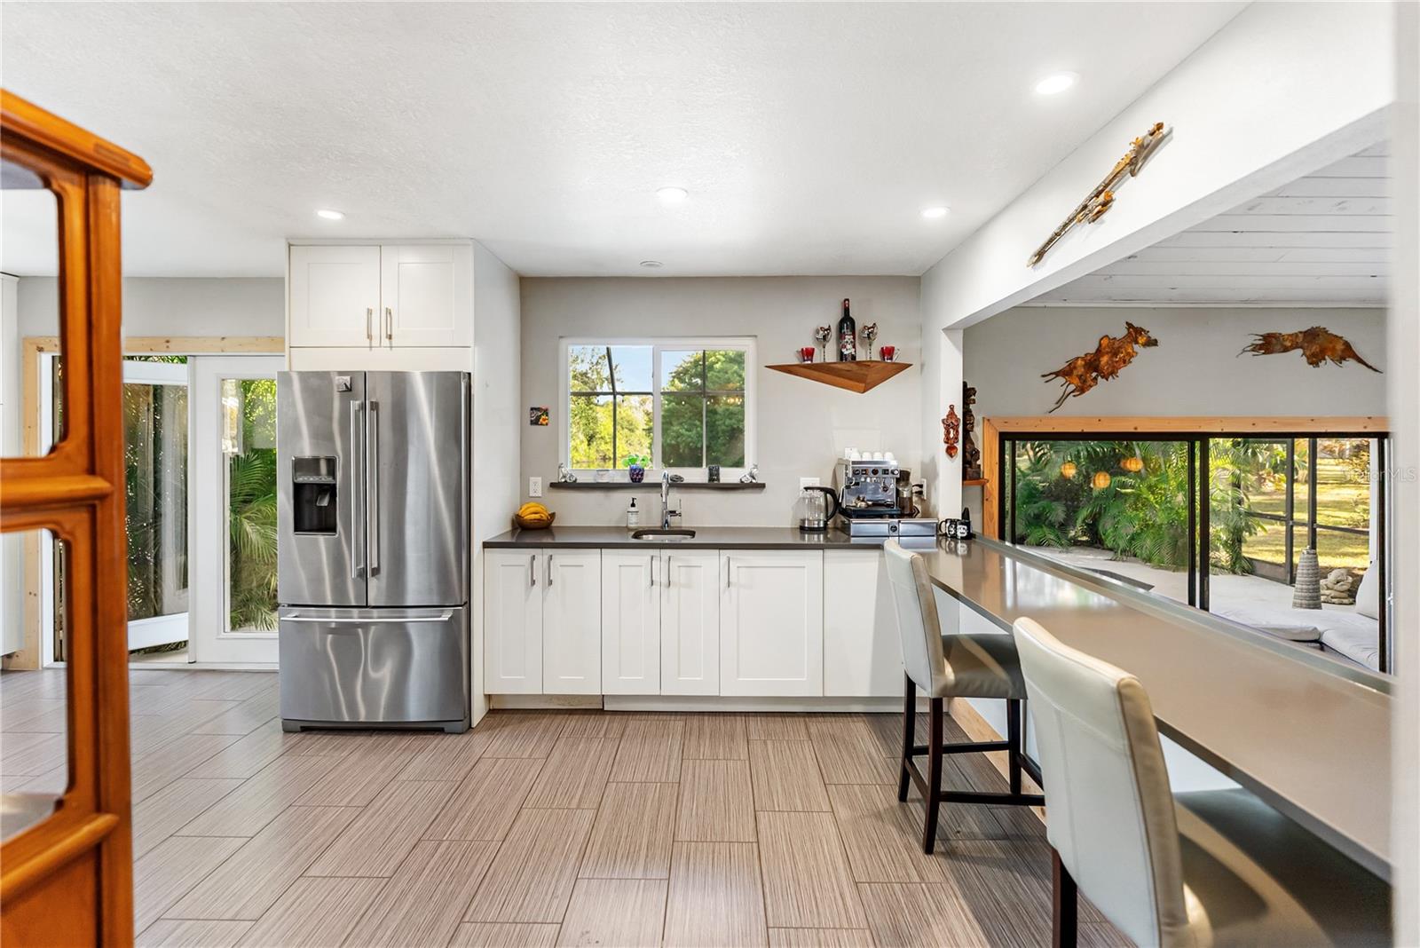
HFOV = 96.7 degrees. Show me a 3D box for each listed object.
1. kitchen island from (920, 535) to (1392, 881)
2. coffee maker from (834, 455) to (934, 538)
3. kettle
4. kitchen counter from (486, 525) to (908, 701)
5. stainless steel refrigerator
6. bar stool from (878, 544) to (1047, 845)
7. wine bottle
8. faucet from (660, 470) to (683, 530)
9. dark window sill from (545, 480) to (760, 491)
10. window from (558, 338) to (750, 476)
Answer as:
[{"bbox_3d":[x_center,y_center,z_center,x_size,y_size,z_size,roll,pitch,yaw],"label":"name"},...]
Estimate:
[{"bbox_3d":[1.161,0.878,2.020,0.606,0.919,2.778,0,3,1],"label":"kitchen island"},{"bbox_3d":[1.015,0.124,3.655,0.485,0.425,0.350,0,1,1],"label":"coffee maker"},{"bbox_3d":[0.650,0.207,3.760,0.236,0.250,0.165,0,1,1],"label":"kettle"},{"bbox_3d":[0.020,0.795,3.570,2.384,0.921,0.626,0,3,1],"label":"kitchen counter"},{"bbox_3d":[-1.665,0.368,3.454,0.924,1.788,0.788,0,3,1],"label":"stainless steel refrigerator"},{"bbox_3d":[0.975,0.794,2.373,0.576,1.050,0.449,0,3,1],"label":"bar stool"},{"bbox_3d":[0.815,-0.849,3.740,0.102,0.375,0.102,0,1,1],"label":"wine bottle"},{"bbox_3d":[-0.222,0.157,3.646,0.126,0.354,0.222,0,3,1],"label":"faucet"},{"bbox_3d":[-0.315,0.076,3.810,1.280,0.036,0.150,0,1,1],"label":"dark window sill"},{"bbox_3d":[-0.320,-0.406,3.910,1.190,0.880,0.100,0,1,1],"label":"window"}]

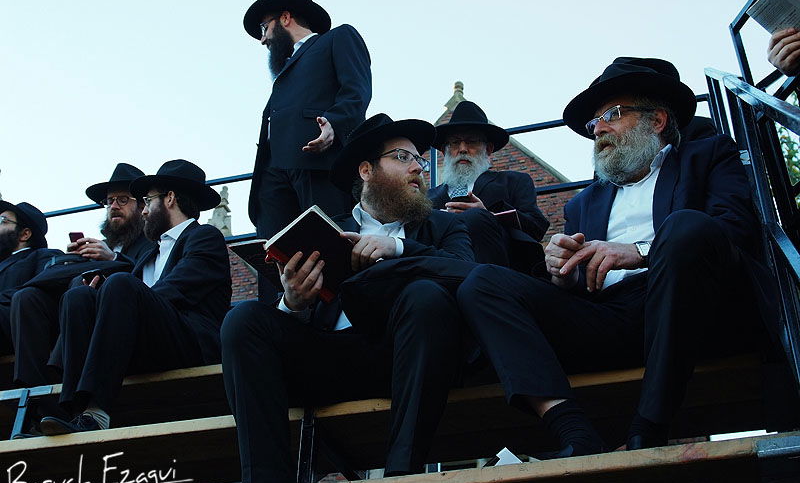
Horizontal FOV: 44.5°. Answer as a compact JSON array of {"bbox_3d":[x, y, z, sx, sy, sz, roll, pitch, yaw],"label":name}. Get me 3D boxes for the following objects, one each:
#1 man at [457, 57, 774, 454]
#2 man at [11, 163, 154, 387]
[{"bbox_3d":[0.688,0.019,2.758,0.600,1.268,0.930,-24,-33,36],"label":"man"},{"bbox_3d":[-1.235,0.160,4.590,0.560,1.260,0.860,-18,-30,29],"label":"man"}]

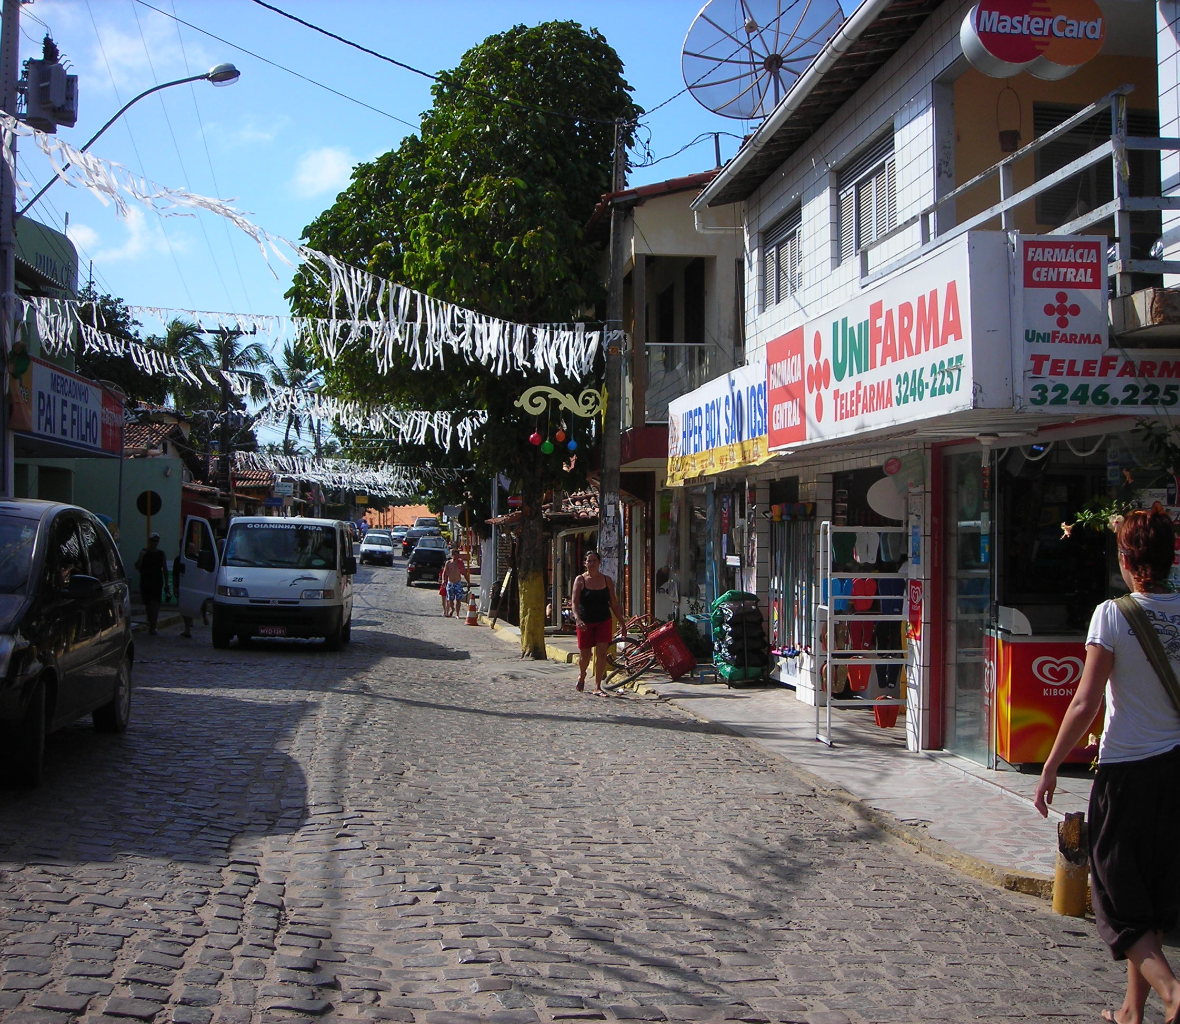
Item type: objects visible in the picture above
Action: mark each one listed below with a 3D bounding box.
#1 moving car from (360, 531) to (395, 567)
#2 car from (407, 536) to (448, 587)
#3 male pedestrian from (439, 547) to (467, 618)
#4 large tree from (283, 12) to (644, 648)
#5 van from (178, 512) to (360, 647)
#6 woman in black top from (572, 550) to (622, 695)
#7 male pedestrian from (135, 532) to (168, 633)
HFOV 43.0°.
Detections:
[{"bbox_3d":[-10.100,1.780,71.000,1.650,1.430,3.900,0,-1,-7],"label":"moving car"},{"bbox_3d":[-6.000,1.940,55.500,1.650,1.500,3.900,0,-1,-6],"label":"car"},{"bbox_3d":[-3.190,1.655,35.200,0.570,1.690,0.400,0,-1,-6],"label":"male pedestrian"},{"bbox_3d":[-1.880,-2.580,22.400,5.200,9.450,5.000,0,-1,-6],"label":"large tree"},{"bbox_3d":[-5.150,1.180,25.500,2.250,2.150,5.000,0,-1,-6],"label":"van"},{"bbox_3d":[0.070,1.225,16.600,0.550,1.610,0.420,0,-1,0],"label":"woman in black top"},{"bbox_3d":[-7.300,1.205,24.900,0.530,1.720,0.420,0,-1,-12],"label":"male pedestrian"}]

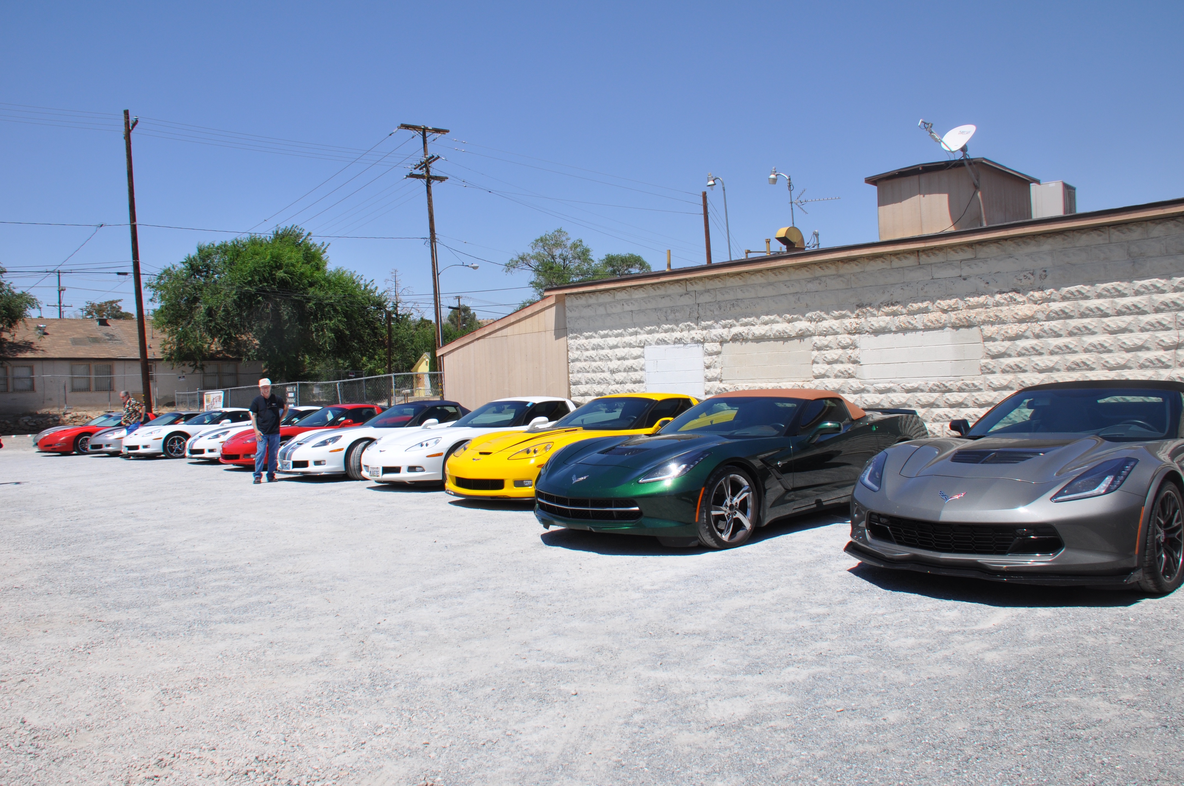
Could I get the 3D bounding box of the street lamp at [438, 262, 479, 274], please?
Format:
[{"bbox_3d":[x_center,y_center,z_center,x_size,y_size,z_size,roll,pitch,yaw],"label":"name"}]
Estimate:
[{"bbox_3d":[-6.758,-6.313,45.000,2.200,0.620,0.300,-3,1,-36],"label":"street lamp"}]

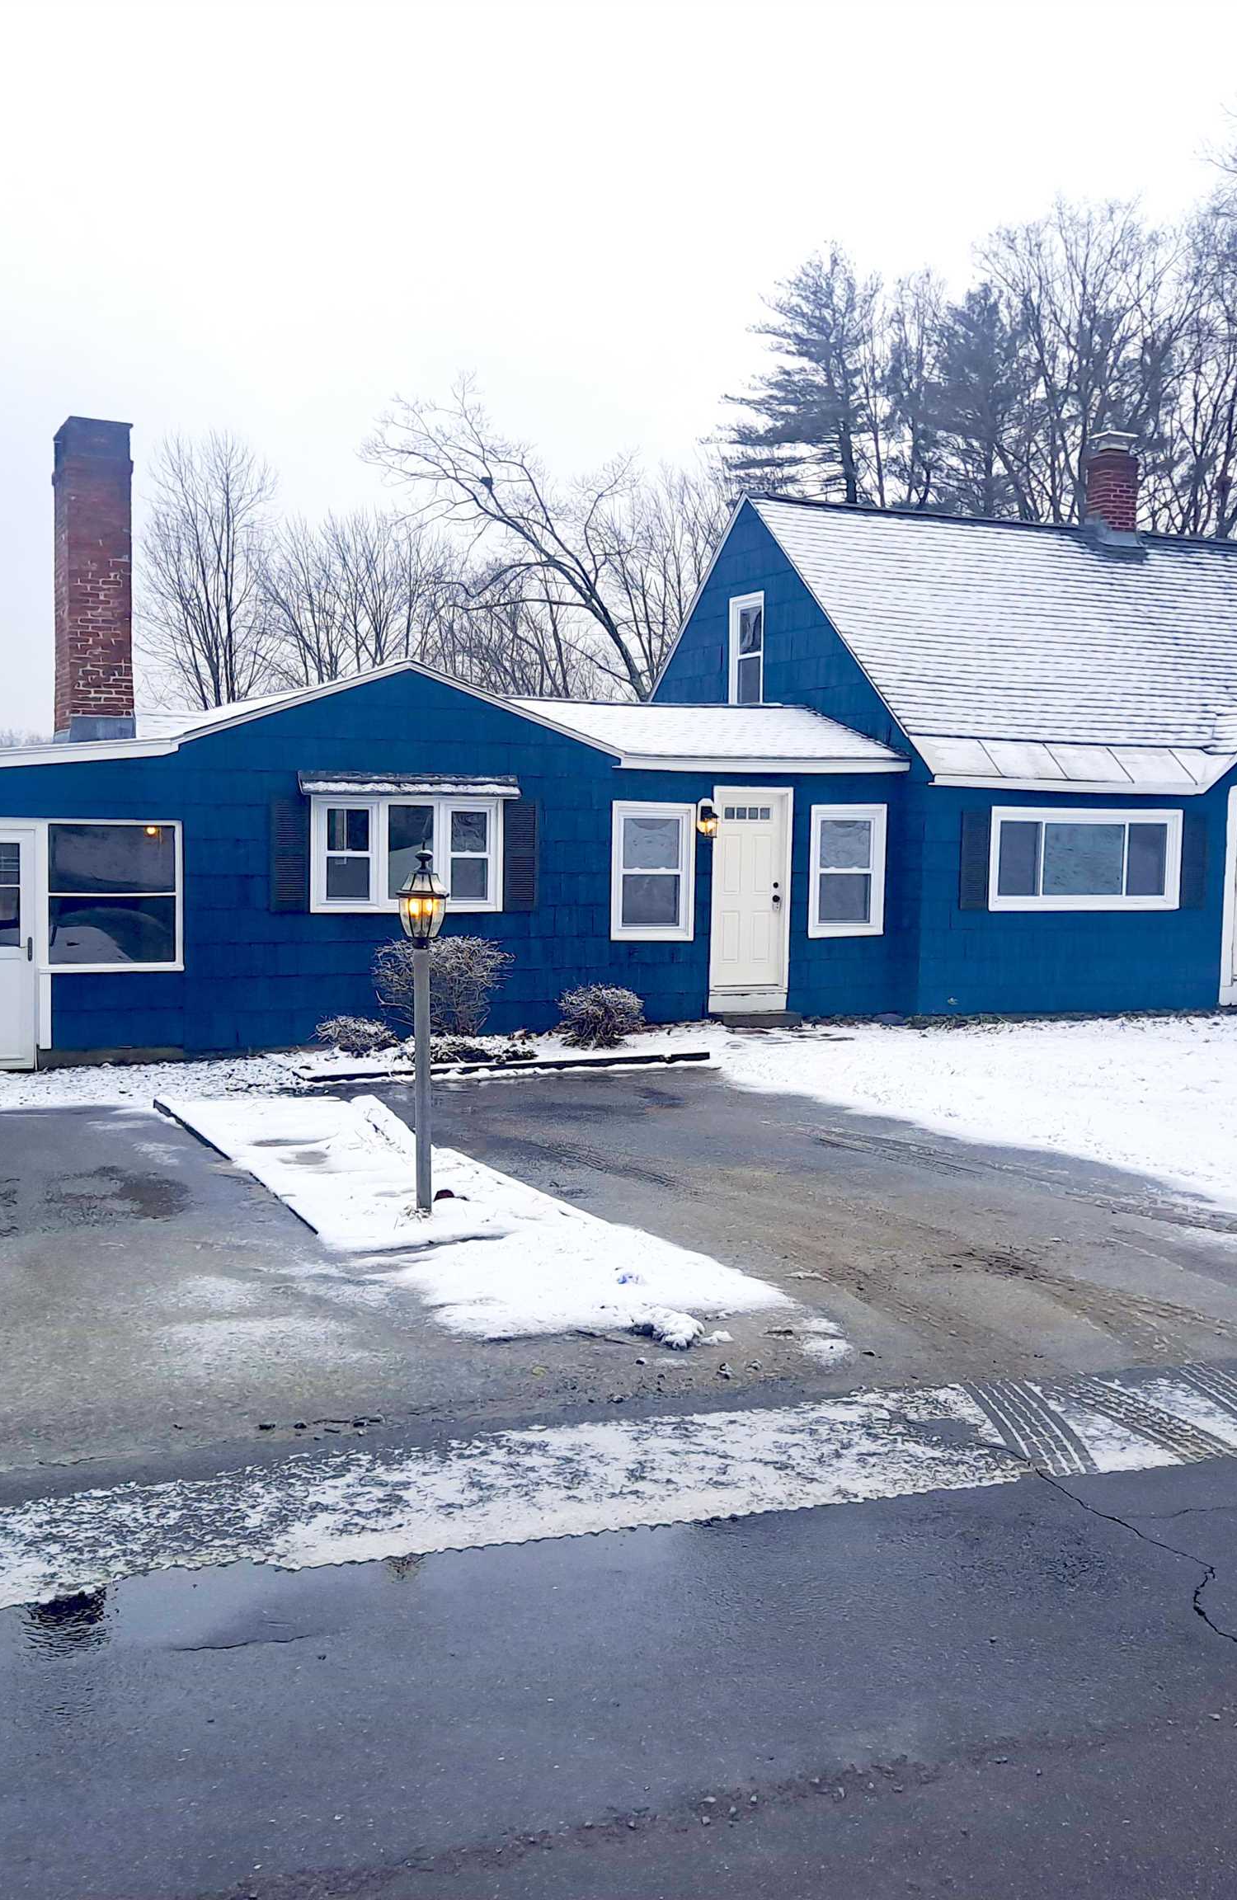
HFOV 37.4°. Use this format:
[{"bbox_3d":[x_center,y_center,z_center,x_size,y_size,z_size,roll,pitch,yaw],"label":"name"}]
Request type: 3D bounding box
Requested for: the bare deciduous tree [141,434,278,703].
[{"bbox_3d":[-9.529,-6.164,42.436,3.090,11.560,3.090,0,4,-13],"label":"bare deciduous tree"}]

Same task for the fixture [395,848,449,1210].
[{"bbox_3d":[-0.987,0.425,9.362,0.265,1.860,0.265,-1,5,-21],"label":"fixture"}]

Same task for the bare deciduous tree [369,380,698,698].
[{"bbox_3d":[-1.724,-5.409,35.414,6.320,10.990,5.060,1,4,-3],"label":"bare deciduous tree"}]

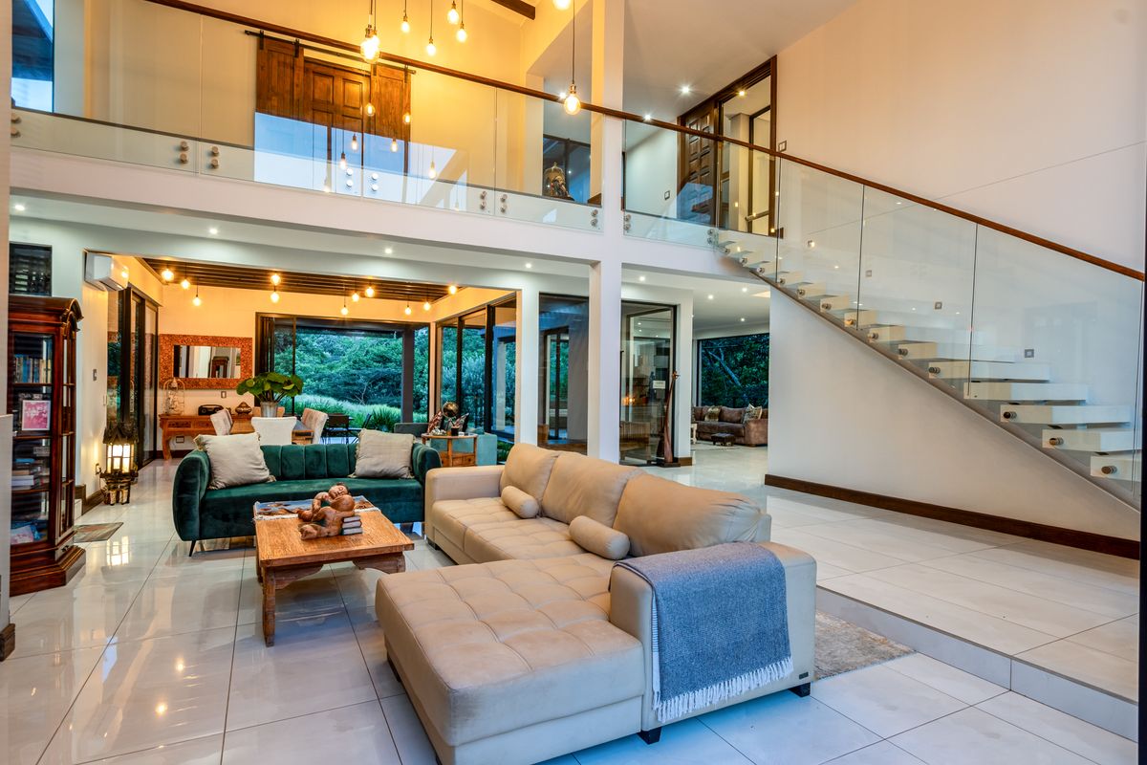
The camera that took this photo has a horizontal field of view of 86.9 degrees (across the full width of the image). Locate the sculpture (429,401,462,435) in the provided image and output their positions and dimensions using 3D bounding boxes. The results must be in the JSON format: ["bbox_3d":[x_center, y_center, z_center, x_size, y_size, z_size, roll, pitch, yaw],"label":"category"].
[{"bbox_3d":[-1.677,0.457,7.956,0.430,0.450,0.280,1,0,-27],"label":"sculpture"}]

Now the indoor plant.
[{"bbox_3d":[-4.303,0.223,8.583,0.870,0.770,0.800,1,0,-27],"label":"indoor plant"}]

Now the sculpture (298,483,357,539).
[{"bbox_3d":[-1.519,0.779,3.753,0.350,0.290,0.250,1,0,-16],"label":"sculpture"}]

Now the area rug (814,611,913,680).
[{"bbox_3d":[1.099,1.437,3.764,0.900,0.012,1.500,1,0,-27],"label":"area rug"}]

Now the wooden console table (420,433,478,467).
[{"bbox_3d":[-1.649,1.052,8.008,0.700,0.720,0.700,1,0,-27],"label":"wooden console table"}]

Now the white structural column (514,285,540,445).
[{"bbox_3d":[-0.638,0.053,8.280,0.270,2.640,0.270,1,0,-27],"label":"white structural column"}]

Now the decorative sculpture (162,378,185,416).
[{"bbox_3d":[-7.063,0.248,10.714,0.320,0.660,0.280,1,0,-27],"label":"decorative sculpture"}]

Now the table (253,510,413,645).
[{"bbox_3d":[-1.641,1.167,4.007,0.790,0.490,1.620,1,0,-27],"label":"table"}]

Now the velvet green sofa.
[{"bbox_3d":[-2.384,1.004,5.637,2.180,0.800,0.880,1,0,-24],"label":"velvet green sofa"}]

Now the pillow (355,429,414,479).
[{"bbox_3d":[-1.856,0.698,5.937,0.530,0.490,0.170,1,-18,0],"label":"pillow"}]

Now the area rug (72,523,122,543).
[{"bbox_3d":[-4.458,1.377,5.538,0.470,0.012,0.760,1,0,-27],"label":"area rug"}]

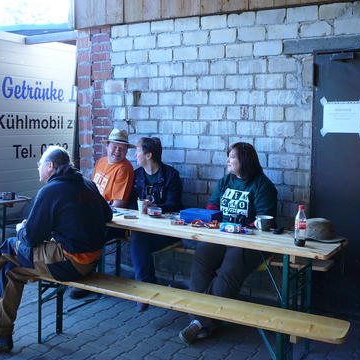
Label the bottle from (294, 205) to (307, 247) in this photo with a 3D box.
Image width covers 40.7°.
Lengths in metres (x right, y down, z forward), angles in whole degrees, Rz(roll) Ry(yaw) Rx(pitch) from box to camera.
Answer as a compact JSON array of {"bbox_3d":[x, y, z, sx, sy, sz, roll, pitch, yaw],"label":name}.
[{"bbox_3d":[0.730,0.278,2.927,0.064,0.235,0.064,2,7,14],"label":"bottle"}]

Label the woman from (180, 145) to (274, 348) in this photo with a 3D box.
[{"bbox_3d":[0.368,0.408,3.577,0.570,1.360,0.820,4,8,31],"label":"woman"}]

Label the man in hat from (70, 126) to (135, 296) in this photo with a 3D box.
[{"bbox_3d":[-0.683,0.270,4.323,0.560,1.460,0.700,4,8,31],"label":"man in hat"}]

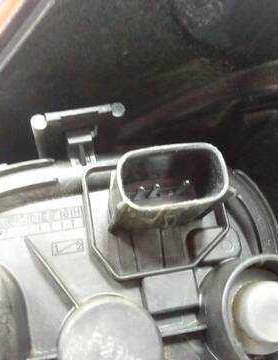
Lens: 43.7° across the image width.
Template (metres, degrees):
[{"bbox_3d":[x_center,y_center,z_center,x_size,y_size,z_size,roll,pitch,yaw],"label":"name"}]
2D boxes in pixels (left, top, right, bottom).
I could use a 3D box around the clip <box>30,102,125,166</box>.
[{"bbox_3d":[-0.018,-0.013,0.105,0.026,0.016,0.012,-6,71,-12],"label":"clip"}]

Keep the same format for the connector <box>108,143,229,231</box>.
[{"bbox_3d":[0.007,0.003,0.103,0.030,0.023,0.016,-6,71,-12],"label":"connector"}]

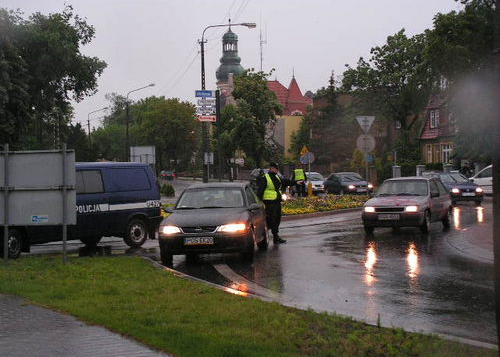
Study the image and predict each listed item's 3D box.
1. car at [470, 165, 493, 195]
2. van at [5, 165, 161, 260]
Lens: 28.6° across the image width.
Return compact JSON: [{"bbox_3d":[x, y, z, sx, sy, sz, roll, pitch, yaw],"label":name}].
[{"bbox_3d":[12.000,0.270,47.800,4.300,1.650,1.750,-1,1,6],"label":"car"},{"bbox_3d":[-4.280,0.600,21.400,1.860,1.930,4.800,0,1,45],"label":"van"}]

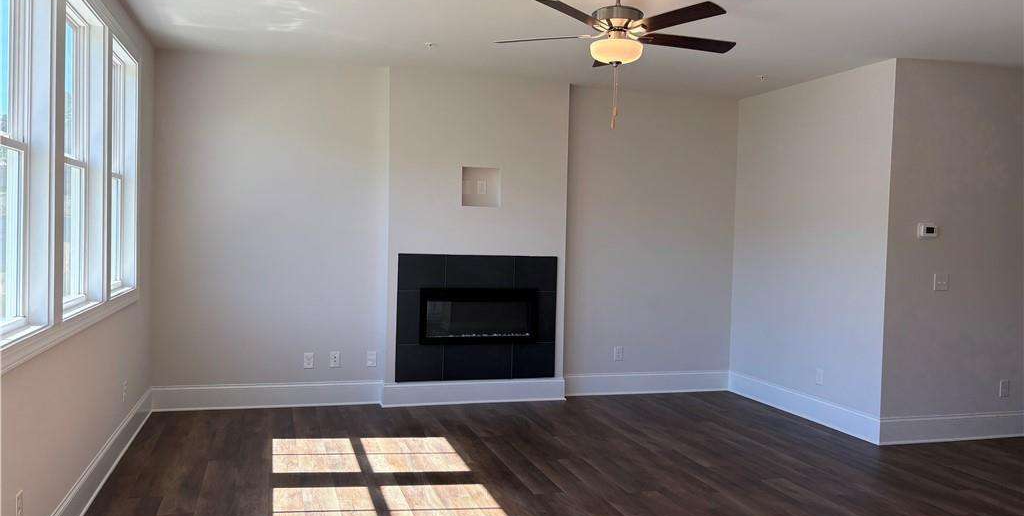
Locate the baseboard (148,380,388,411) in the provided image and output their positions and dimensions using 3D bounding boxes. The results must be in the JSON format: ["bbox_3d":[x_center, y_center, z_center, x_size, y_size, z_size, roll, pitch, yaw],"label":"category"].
[{"bbox_3d":[-1.913,1.094,6.108,1.757,0.187,0.025,1,2,-17],"label":"baseboard"}]

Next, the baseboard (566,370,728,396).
[{"bbox_3d":[1.235,1.153,7.074,1.754,0.187,0.025,1,2,-17],"label":"baseboard"}]

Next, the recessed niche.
[{"bbox_3d":[-0.268,-0.591,6.462,0.326,0.324,0.100,1,2,-17],"label":"recessed niche"}]

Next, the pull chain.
[{"bbox_3d":[0.527,-0.822,3.934,0.030,0.333,0.025,1,2,-17],"label":"pull chain"}]

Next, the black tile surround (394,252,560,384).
[{"bbox_3d":[-0.275,0.502,6.441,1.378,1.047,0.025,1,2,-17],"label":"black tile surround"}]

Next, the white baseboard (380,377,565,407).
[{"bbox_3d":[-0.297,1.129,6.456,1.568,0.187,0.025,1,2,-17],"label":"white baseboard"}]

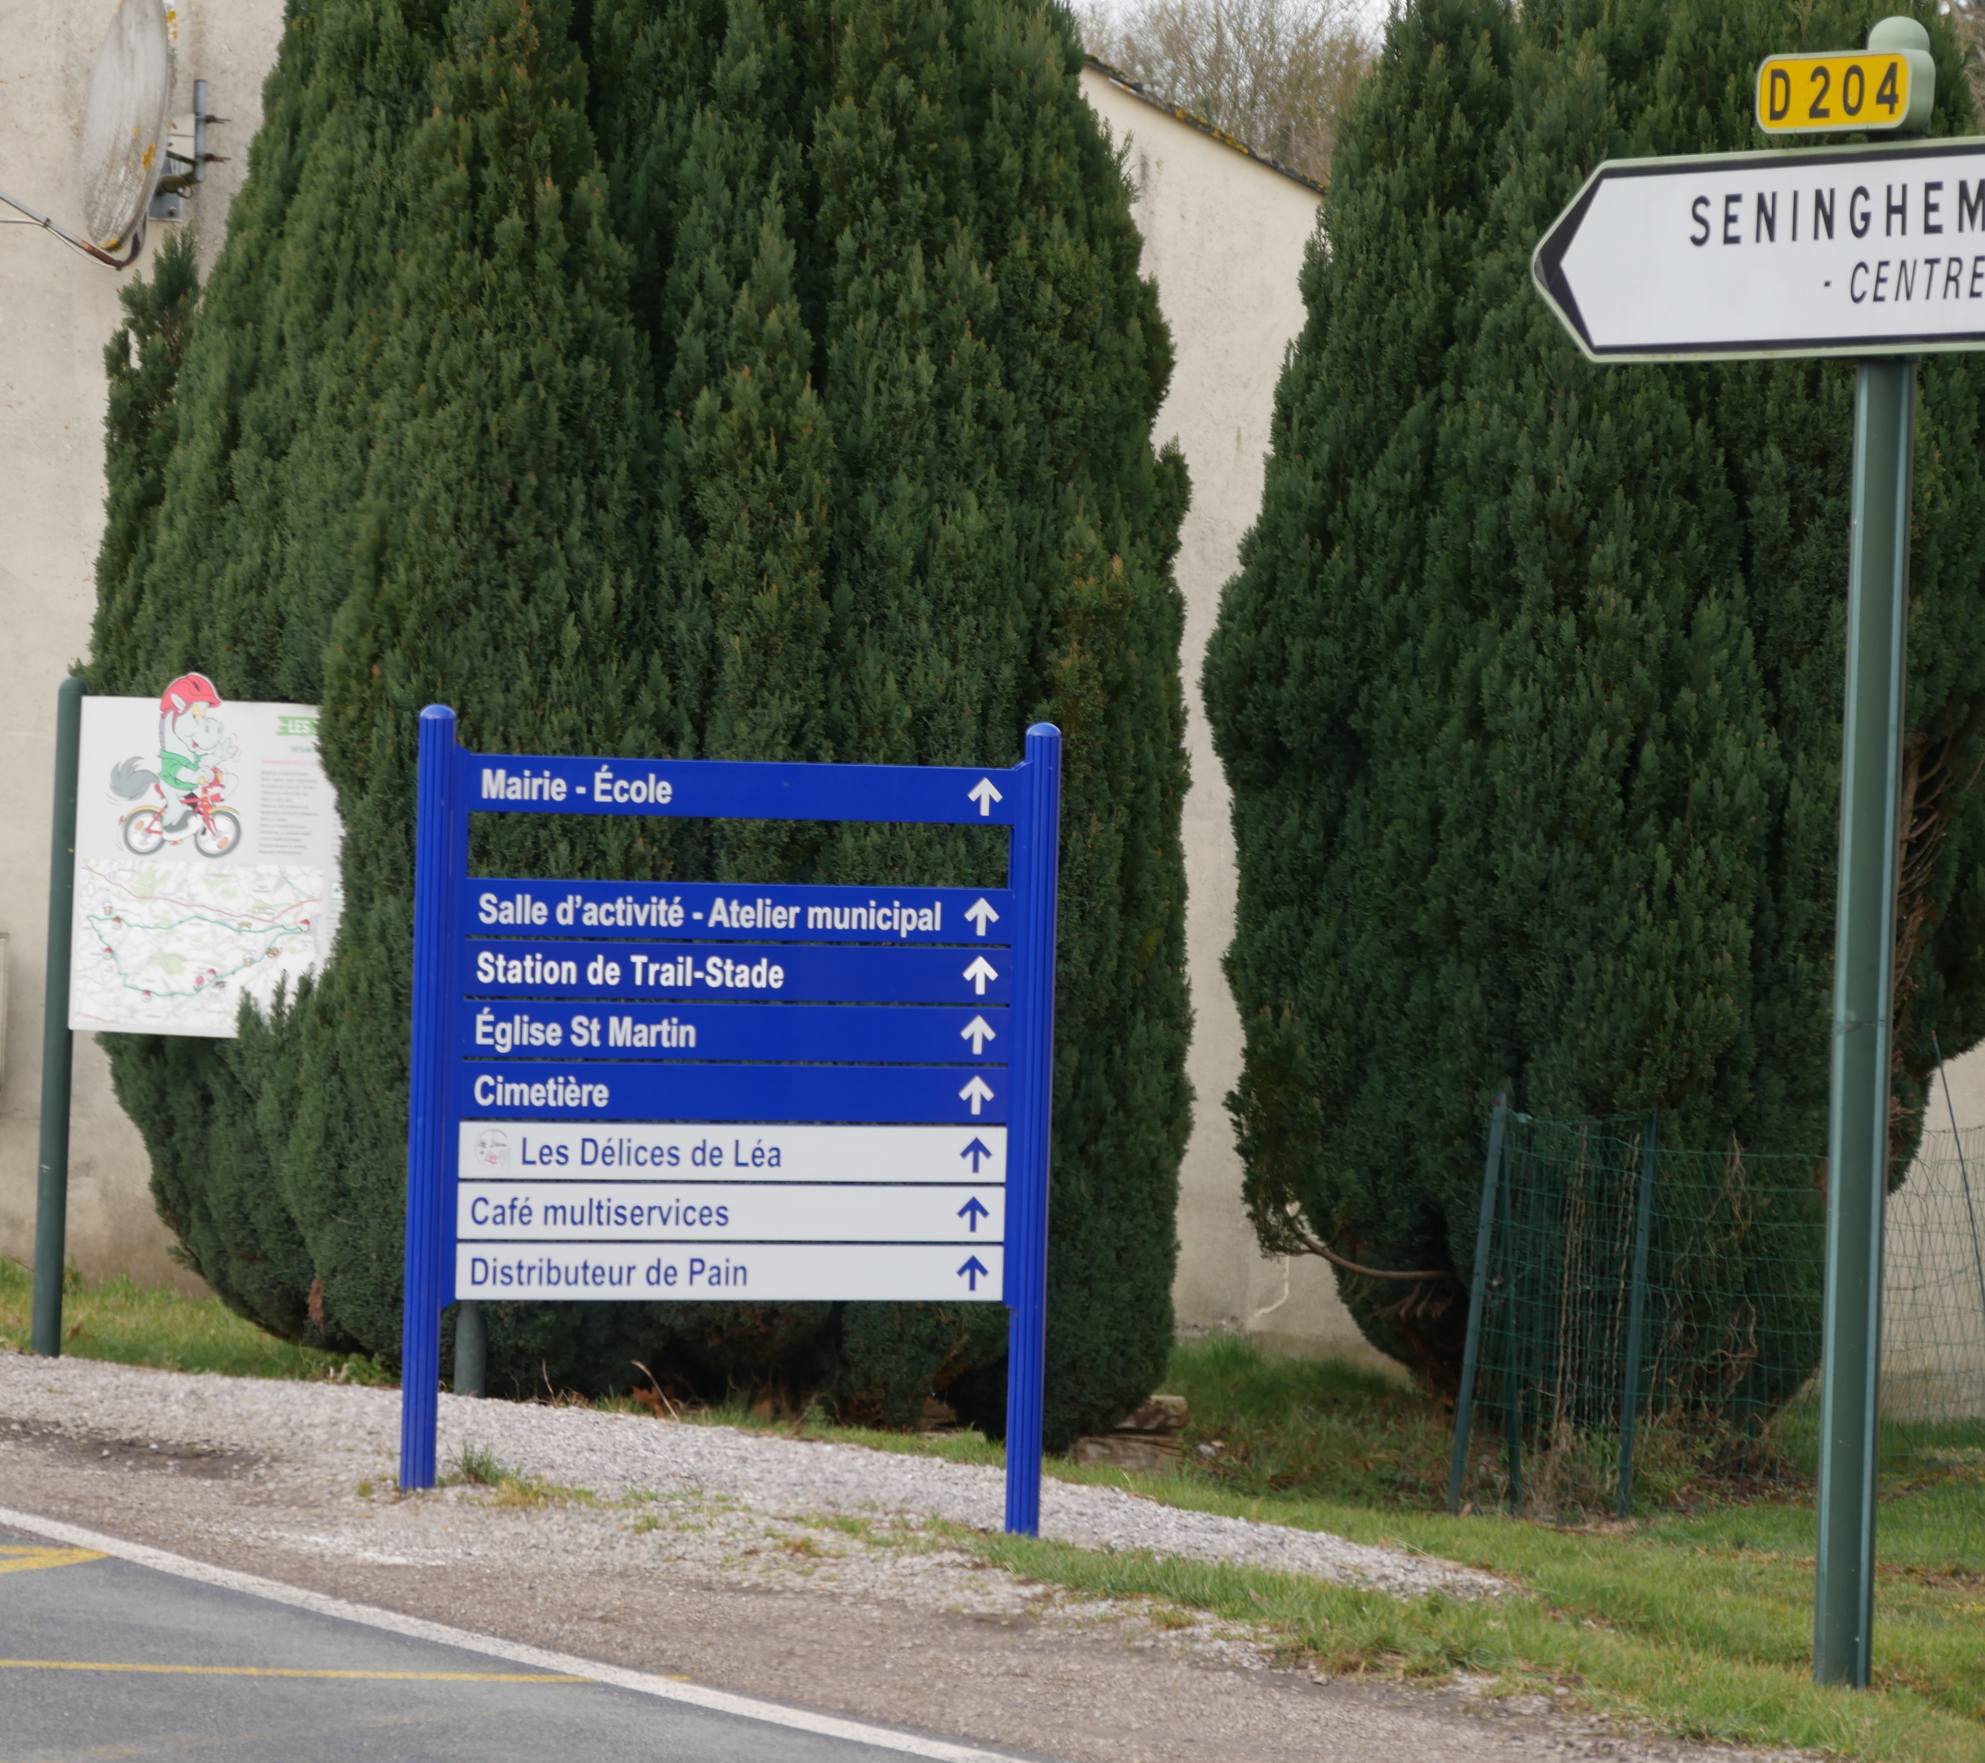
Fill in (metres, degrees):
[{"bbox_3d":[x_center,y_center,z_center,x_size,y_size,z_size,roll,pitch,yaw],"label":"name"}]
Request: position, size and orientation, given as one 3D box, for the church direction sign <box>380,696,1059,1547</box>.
[{"bbox_3d":[-0.558,0.530,21.490,1.525,1.785,0.085,1,0,-26],"label":"church direction sign"}]

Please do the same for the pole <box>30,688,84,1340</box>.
[{"bbox_3d":[-2.598,0.381,27.600,0.076,1.890,0.076,2,0,0],"label":"pole"}]

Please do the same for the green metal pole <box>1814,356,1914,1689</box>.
[{"bbox_3d":[1.694,0.188,19.200,0.114,2.750,0.114,2,0,0],"label":"green metal pole"}]

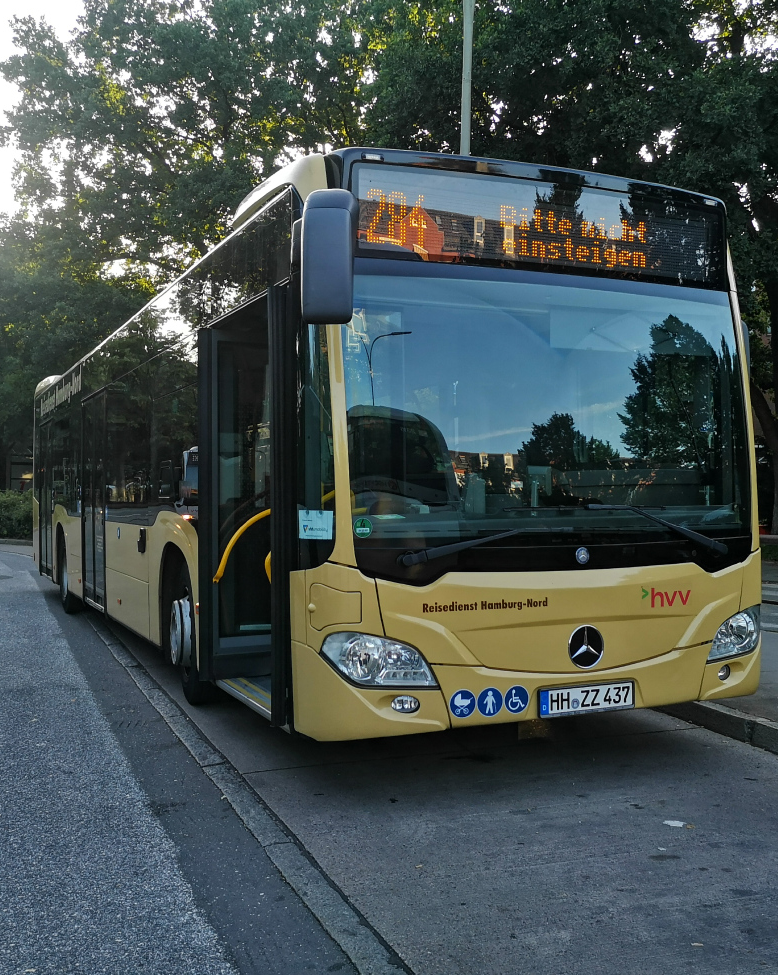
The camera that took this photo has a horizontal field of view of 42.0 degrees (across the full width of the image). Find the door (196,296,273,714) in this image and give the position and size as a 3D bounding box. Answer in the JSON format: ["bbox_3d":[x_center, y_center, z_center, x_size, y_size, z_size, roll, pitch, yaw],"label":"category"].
[{"bbox_3d":[-0.830,0.083,5.539,0.160,2.050,1.300,0,-1,-25],"label":"door"}]

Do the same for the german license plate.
[{"bbox_3d":[0.926,0.982,4.722,0.530,0.120,0.020,0,-1,-25],"label":"german license plate"}]

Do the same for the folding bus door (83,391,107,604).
[{"bbox_3d":[-2.896,0.132,9.894,0.120,2.040,1.300,0,-1,-25],"label":"folding bus door"}]

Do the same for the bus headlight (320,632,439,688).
[{"bbox_3d":[-0.040,0.760,4.453,0.470,0.250,0.240,0,-1,-13],"label":"bus headlight"}]

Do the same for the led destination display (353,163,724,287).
[{"bbox_3d":[0.837,-1.230,4.916,2.160,0.480,0.180,0,-1,-25],"label":"led destination display"}]

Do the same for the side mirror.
[{"bbox_3d":[-0.244,-0.942,4.168,0.240,0.530,0.180,0,-1,-16],"label":"side mirror"}]

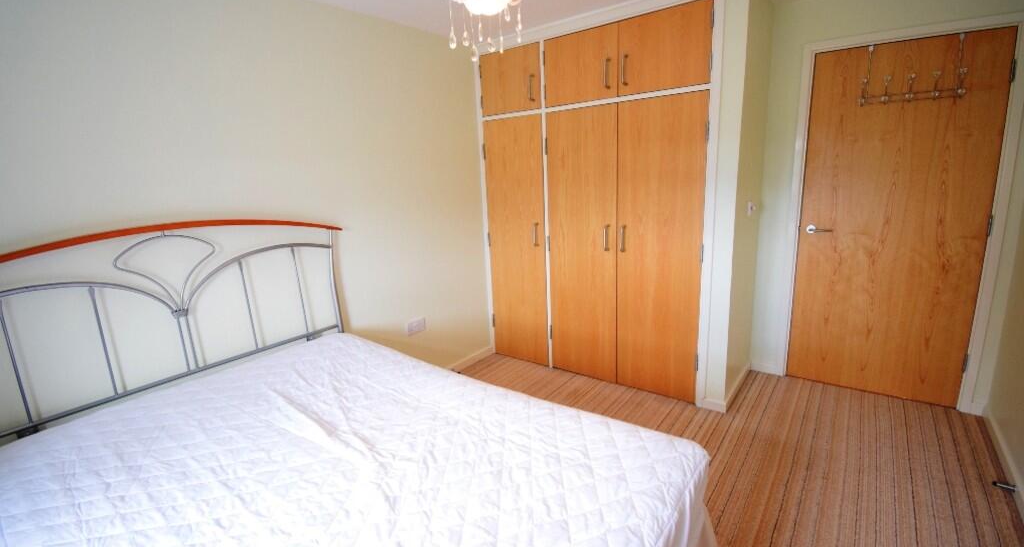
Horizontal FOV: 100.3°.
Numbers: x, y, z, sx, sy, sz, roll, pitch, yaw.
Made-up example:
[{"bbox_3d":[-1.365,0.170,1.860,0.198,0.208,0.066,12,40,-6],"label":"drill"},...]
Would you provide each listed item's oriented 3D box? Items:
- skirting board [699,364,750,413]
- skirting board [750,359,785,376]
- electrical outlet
[{"bbox_3d":[1.401,0.707,2.773,0.161,0.070,0.712,6,14,37],"label":"skirting board"},{"bbox_3d":[1.748,0.658,2.934,0.186,0.070,0.018,6,14,37],"label":"skirting board"},{"bbox_3d":[-0.631,0.357,2.856,0.012,0.086,0.146,6,14,37],"label":"electrical outlet"}]

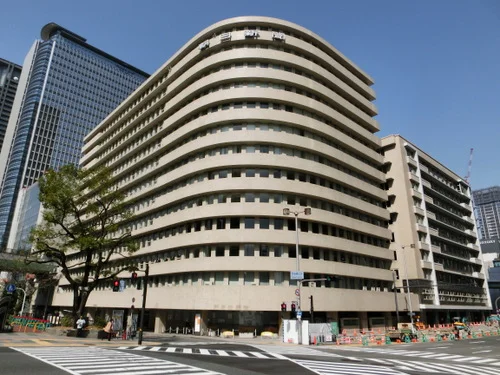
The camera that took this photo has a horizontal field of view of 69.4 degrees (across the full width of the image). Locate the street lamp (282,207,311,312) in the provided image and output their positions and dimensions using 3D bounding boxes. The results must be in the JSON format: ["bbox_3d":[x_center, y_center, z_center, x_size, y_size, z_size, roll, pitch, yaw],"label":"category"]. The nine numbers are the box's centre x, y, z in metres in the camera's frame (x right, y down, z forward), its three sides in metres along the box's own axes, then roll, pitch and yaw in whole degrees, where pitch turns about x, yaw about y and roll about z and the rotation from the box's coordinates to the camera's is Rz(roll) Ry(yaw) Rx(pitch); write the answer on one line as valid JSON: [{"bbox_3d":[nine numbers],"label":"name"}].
[{"bbox_3d":[4.063,7.059,30.177,2.500,11.083,0.550,-2,-19,7],"label":"street lamp"}]

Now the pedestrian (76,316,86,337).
[{"bbox_3d":[-12.406,10.259,26.574,0.520,1.443,0.600,6,-19,-14],"label":"pedestrian"}]

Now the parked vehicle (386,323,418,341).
[{"bbox_3d":[15.959,15.122,37.862,3.450,1.800,1.500,17,-25,-39],"label":"parked vehicle"}]

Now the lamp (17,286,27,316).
[{"bbox_3d":[-17.466,9.125,27.129,0.800,3.301,0.160,13,-23,-33],"label":"lamp"}]

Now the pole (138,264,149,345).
[{"bbox_3d":[-6.540,7.196,22.470,0.250,4.737,0.250,6,-19,-14],"label":"pole"}]

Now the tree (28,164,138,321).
[{"bbox_3d":[-14.078,4.958,30.926,8.803,14.247,8.200,9,-20,-22],"label":"tree"}]

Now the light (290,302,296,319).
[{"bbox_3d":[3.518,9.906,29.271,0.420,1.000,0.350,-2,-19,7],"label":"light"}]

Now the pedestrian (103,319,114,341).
[{"bbox_3d":[-9.431,9.507,24.142,0.700,1.370,0.500,-3,-19,10],"label":"pedestrian"}]

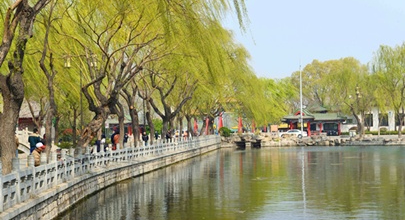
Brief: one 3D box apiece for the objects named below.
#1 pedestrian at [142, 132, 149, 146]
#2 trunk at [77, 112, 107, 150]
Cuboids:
[{"bbox_3d":[-4.759,2.662,65.979,0.520,1.670,0.360,-1,-1,-6],"label":"pedestrian"},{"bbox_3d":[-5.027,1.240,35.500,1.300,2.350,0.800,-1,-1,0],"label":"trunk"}]

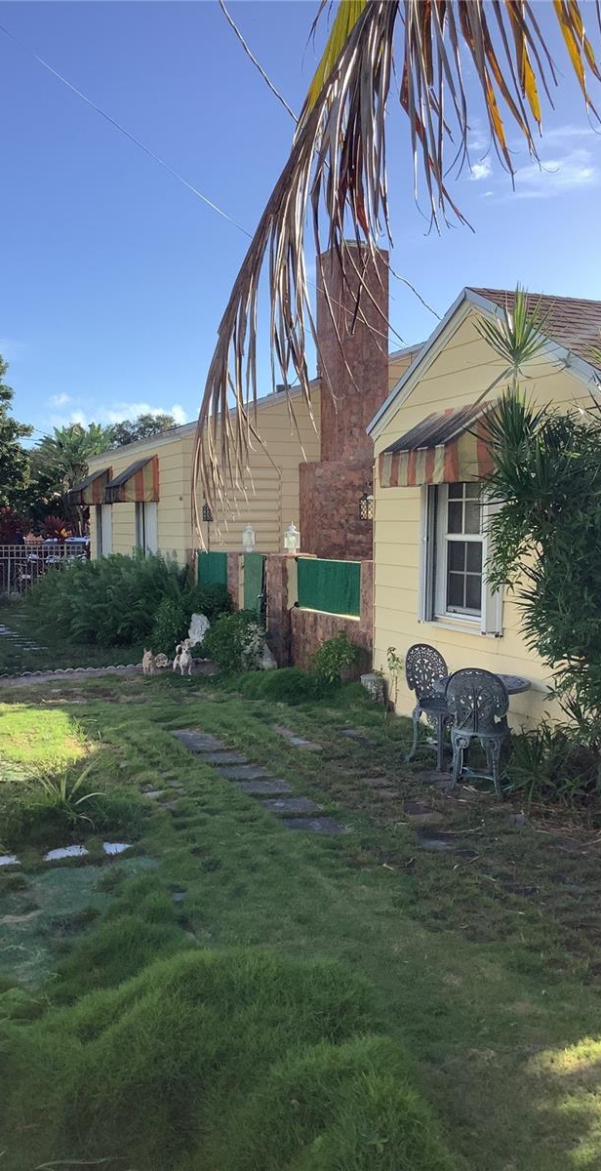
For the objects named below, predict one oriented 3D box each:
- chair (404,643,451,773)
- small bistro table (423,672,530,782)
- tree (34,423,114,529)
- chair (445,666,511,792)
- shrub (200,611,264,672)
[{"bbox_3d":[1.050,0.899,7.820,0.420,0.840,0.470,-2,4,-31],"label":"chair"},{"bbox_3d":[1.275,1.019,7.340,0.680,0.660,0.680,-1,4,-21],"label":"small bistro table"},{"bbox_3d":[-6.900,-2.531,32.000,2.700,4.700,2.700,0,4,0],"label":"tree"},{"bbox_3d":[1.205,0.951,7.060,0.420,0.830,0.470,1,4,15],"label":"chair"},{"bbox_3d":[-0.820,0.627,12.850,0.780,0.760,0.800,-1,4,-21],"label":"shrub"}]

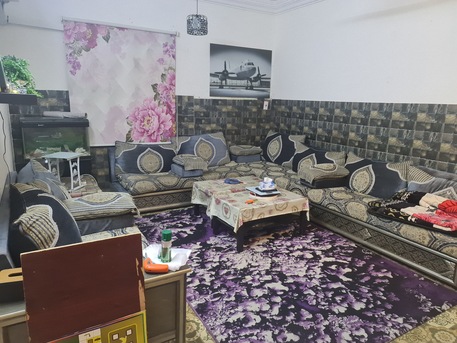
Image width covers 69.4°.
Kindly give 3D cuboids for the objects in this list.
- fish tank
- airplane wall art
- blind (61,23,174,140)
[{"bbox_3d":[-2.063,-0.410,3.973,0.705,0.465,0.360,-6,14,-31],"label":"fish tank"},{"bbox_3d":[0.227,-1.611,5.389,1.188,0.783,0.028,-6,14,-31],"label":"airplane wall art"},{"bbox_3d":[-1.370,-1.135,4.471,1.461,1.572,0.070,-6,14,-31],"label":"blind"}]

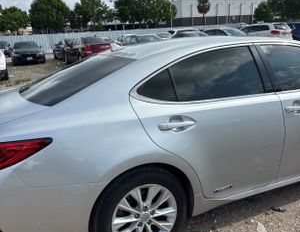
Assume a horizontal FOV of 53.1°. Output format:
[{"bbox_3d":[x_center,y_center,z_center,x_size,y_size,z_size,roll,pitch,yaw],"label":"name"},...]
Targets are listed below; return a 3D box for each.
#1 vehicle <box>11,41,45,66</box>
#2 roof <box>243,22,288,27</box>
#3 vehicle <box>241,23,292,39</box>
[{"bbox_3d":[-8.350,-4.201,19.928,1.860,1.450,4.800,-11,17,-24],"label":"vehicle"},{"bbox_3d":[8.231,-6.382,21.031,1.550,0.280,3.000,-9,17,-21],"label":"roof"},{"bbox_3d":[7.999,-5.819,21.857,1.910,1.760,4.790,-9,17,-21],"label":"vehicle"}]

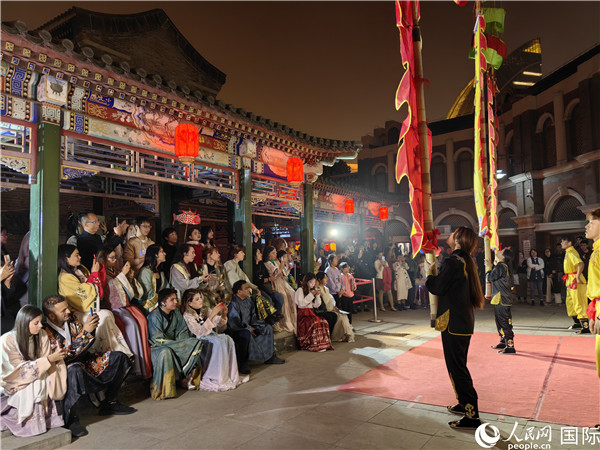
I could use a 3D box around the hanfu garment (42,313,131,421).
[{"bbox_3d":[-1.821,1.192,4.060,0.660,0.860,0.700,-4,-6,34],"label":"hanfu garment"}]

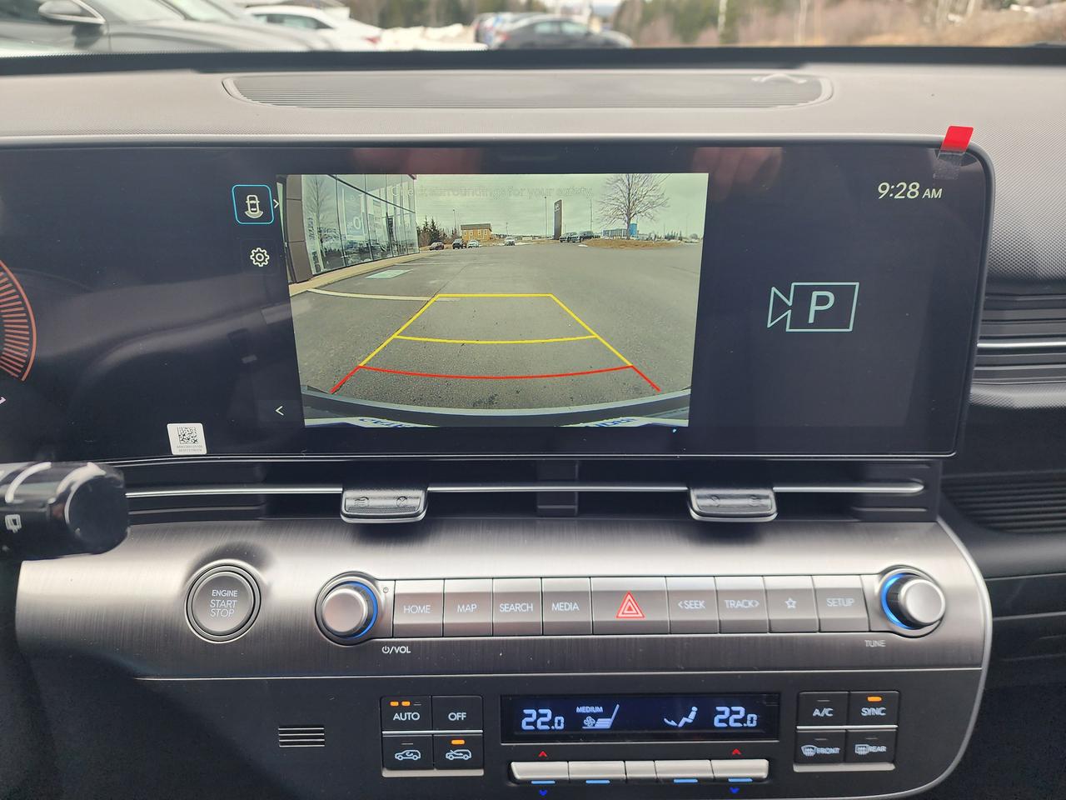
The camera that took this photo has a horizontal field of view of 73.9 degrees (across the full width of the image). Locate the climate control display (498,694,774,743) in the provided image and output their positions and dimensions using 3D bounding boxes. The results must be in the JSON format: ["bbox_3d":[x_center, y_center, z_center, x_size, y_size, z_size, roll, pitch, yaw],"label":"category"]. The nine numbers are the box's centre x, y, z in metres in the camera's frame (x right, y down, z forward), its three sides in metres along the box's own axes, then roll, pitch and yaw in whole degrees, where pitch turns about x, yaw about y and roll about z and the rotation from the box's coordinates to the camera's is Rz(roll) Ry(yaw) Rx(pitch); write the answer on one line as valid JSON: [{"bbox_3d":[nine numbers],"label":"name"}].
[{"bbox_3d":[0.047,0.140,0.311,0.121,0.022,0.008,0,6,0],"label":"climate control display"}]

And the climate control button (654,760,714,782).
[{"bbox_3d":[0.071,0.173,0.331,0.028,0.011,0.009,1,8,0],"label":"climate control button"}]

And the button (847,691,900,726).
[{"bbox_3d":[0.148,0.134,0.308,0.021,0.015,0.010,0,6,0],"label":"button"}]

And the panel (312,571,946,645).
[{"bbox_3d":[0.041,0.090,0.308,0.273,0.031,0.022,0,-16,0],"label":"panel"}]

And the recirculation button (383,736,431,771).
[{"bbox_3d":[-0.055,0.154,0.310,0.021,0.016,0.010,0,6,0],"label":"recirculation button"}]

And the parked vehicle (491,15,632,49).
[{"bbox_3d":[1.150,-12.448,24.413,4.680,1.450,1.820,-9,29,-16],"label":"parked vehicle"}]

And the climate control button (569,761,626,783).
[{"bbox_3d":[0.028,0.162,0.309,0.025,0.011,0.011,0,6,0],"label":"climate control button"}]

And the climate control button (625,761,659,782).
[{"bbox_3d":[0.047,0.162,0.309,0.014,0.010,0.011,0,6,0],"label":"climate control button"}]

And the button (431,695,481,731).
[{"bbox_3d":[-0.036,0.147,0.333,0.024,0.017,0.006,1,8,0],"label":"button"}]

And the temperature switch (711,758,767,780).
[{"bbox_3d":[0.096,0.173,0.331,0.027,0.011,0.009,1,8,0],"label":"temperature switch"}]

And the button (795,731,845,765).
[{"bbox_3d":[0.136,0.164,0.335,0.024,0.017,0.006,1,8,0],"label":"button"}]

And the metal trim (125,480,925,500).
[{"bbox_3d":[-0.006,0.043,0.336,0.385,0.007,0.013,0,19,0],"label":"metal trim"}]

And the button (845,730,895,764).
[{"bbox_3d":[0.147,0.152,0.310,0.021,0.015,0.010,0,6,0],"label":"button"}]

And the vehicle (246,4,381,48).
[{"bbox_3d":[-5.500,-7.393,14.756,4.680,1.450,1.820,-9,29,-16],"label":"vehicle"}]

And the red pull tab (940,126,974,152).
[{"bbox_3d":[0.169,-0.104,0.283,0.010,0.011,0.001,3,36,-2],"label":"red pull tab"}]

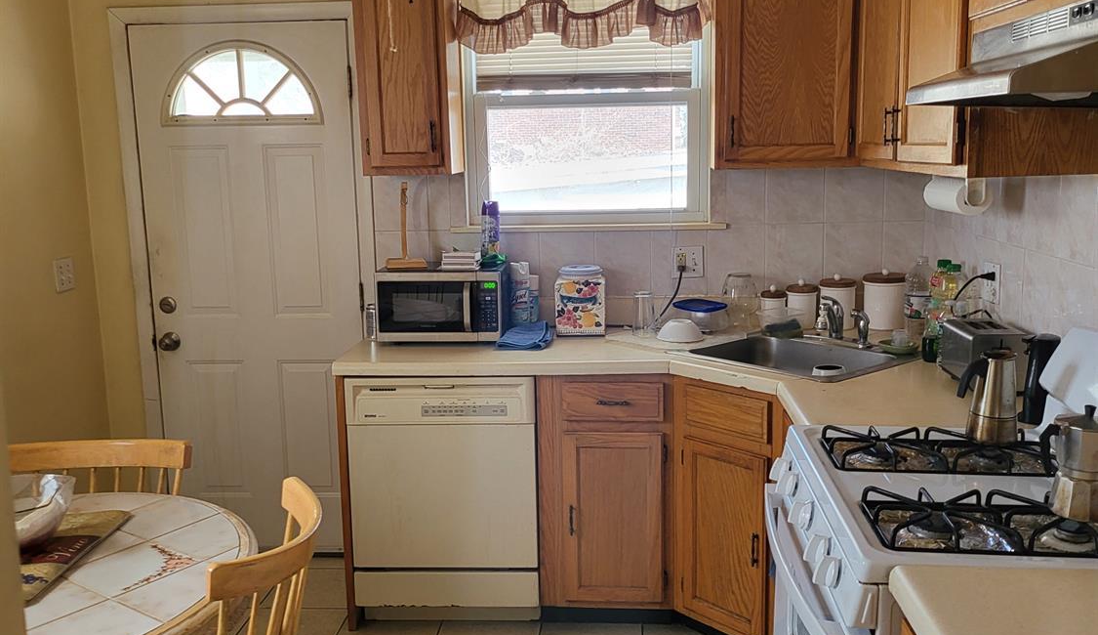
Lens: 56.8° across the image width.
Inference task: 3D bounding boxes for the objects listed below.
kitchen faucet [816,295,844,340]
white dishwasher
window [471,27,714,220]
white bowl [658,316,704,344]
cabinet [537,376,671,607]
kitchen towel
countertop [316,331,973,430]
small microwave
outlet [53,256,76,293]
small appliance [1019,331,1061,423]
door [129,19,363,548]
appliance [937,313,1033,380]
[{"bbox_3d":[0.920,0.004,3.308,0.055,0.150,0.165,5,12,34],"label":"kitchen faucet"},{"bbox_3d":[-0.315,0.545,3.535,0.602,0.820,0.600,-1,10,4],"label":"white dishwasher"},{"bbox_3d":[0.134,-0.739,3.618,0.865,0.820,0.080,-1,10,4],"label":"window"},{"bbox_3d":[0.456,0.039,3.498,0.166,0.066,0.166,0,10,4],"label":"white bowl"},{"bbox_3d":[0.203,0.518,3.491,0.422,0.790,0.610,-1,10,4],"label":"cabinet"},{"bbox_3d":[-0.071,0.053,3.417,0.185,0.055,0.200,-1,10,4],"label":"kitchen towel"},{"bbox_3d":[0.303,0.165,3.086,1.991,0.042,1.355,0,10,4],"label":"countertop"},{"bbox_3d":[-0.366,-0.060,3.583,0.435,0.242,0.305,-1,10,2],"label":"small microwave"},{"bbox_3d":[-1.725,-0.150,3.617,0.010,0.116,0.117,-1,10,4],"label":"outlet"},{"bbox_3d":[1.158,0.142,2.403,0.110,0.200,0.095,0,10,4],"label":"small appliance"},{"bbox_3d":[-1.103,-0.074,3.835,0.813,2.020,0.045,-1,10,4],"label":"door"},{"bbox_3d":[1.189,0.099,2.780,0.145,0.158,0.275,0,10,4],"label":"appliance"}]

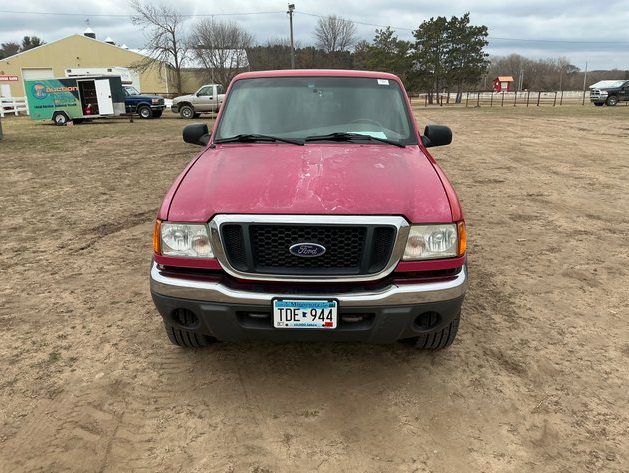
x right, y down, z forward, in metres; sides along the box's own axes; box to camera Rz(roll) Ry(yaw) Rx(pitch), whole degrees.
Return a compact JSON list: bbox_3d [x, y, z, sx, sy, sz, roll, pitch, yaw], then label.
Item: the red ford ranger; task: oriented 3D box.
[{"bbox_3d":[0.055,-0.639,4.815,1.860,1.750,5.060,0,16,2],"label":"red ford ranger"}]

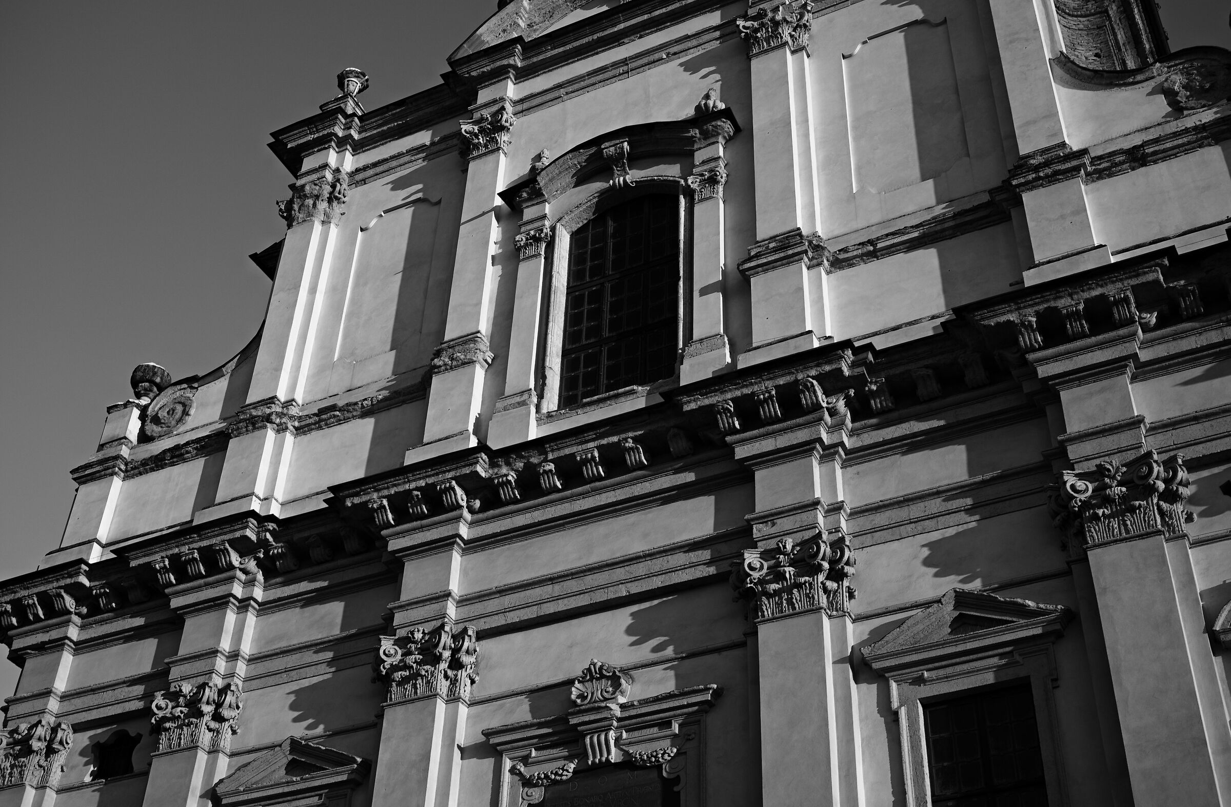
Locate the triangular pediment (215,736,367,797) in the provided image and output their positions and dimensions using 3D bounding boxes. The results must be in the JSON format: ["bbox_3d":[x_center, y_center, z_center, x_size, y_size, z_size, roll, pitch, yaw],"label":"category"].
[{"bbox_3d":[-4.227,4.765,20.197,2.291,0.754,0.464,-16,-43,21],"label":"triangular pediment"}]

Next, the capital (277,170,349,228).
[{"bbox_3d":[-5.938,-3.835,30.081,1.400,1.060,0.520,-16,-43,21],"label":"capital"}]

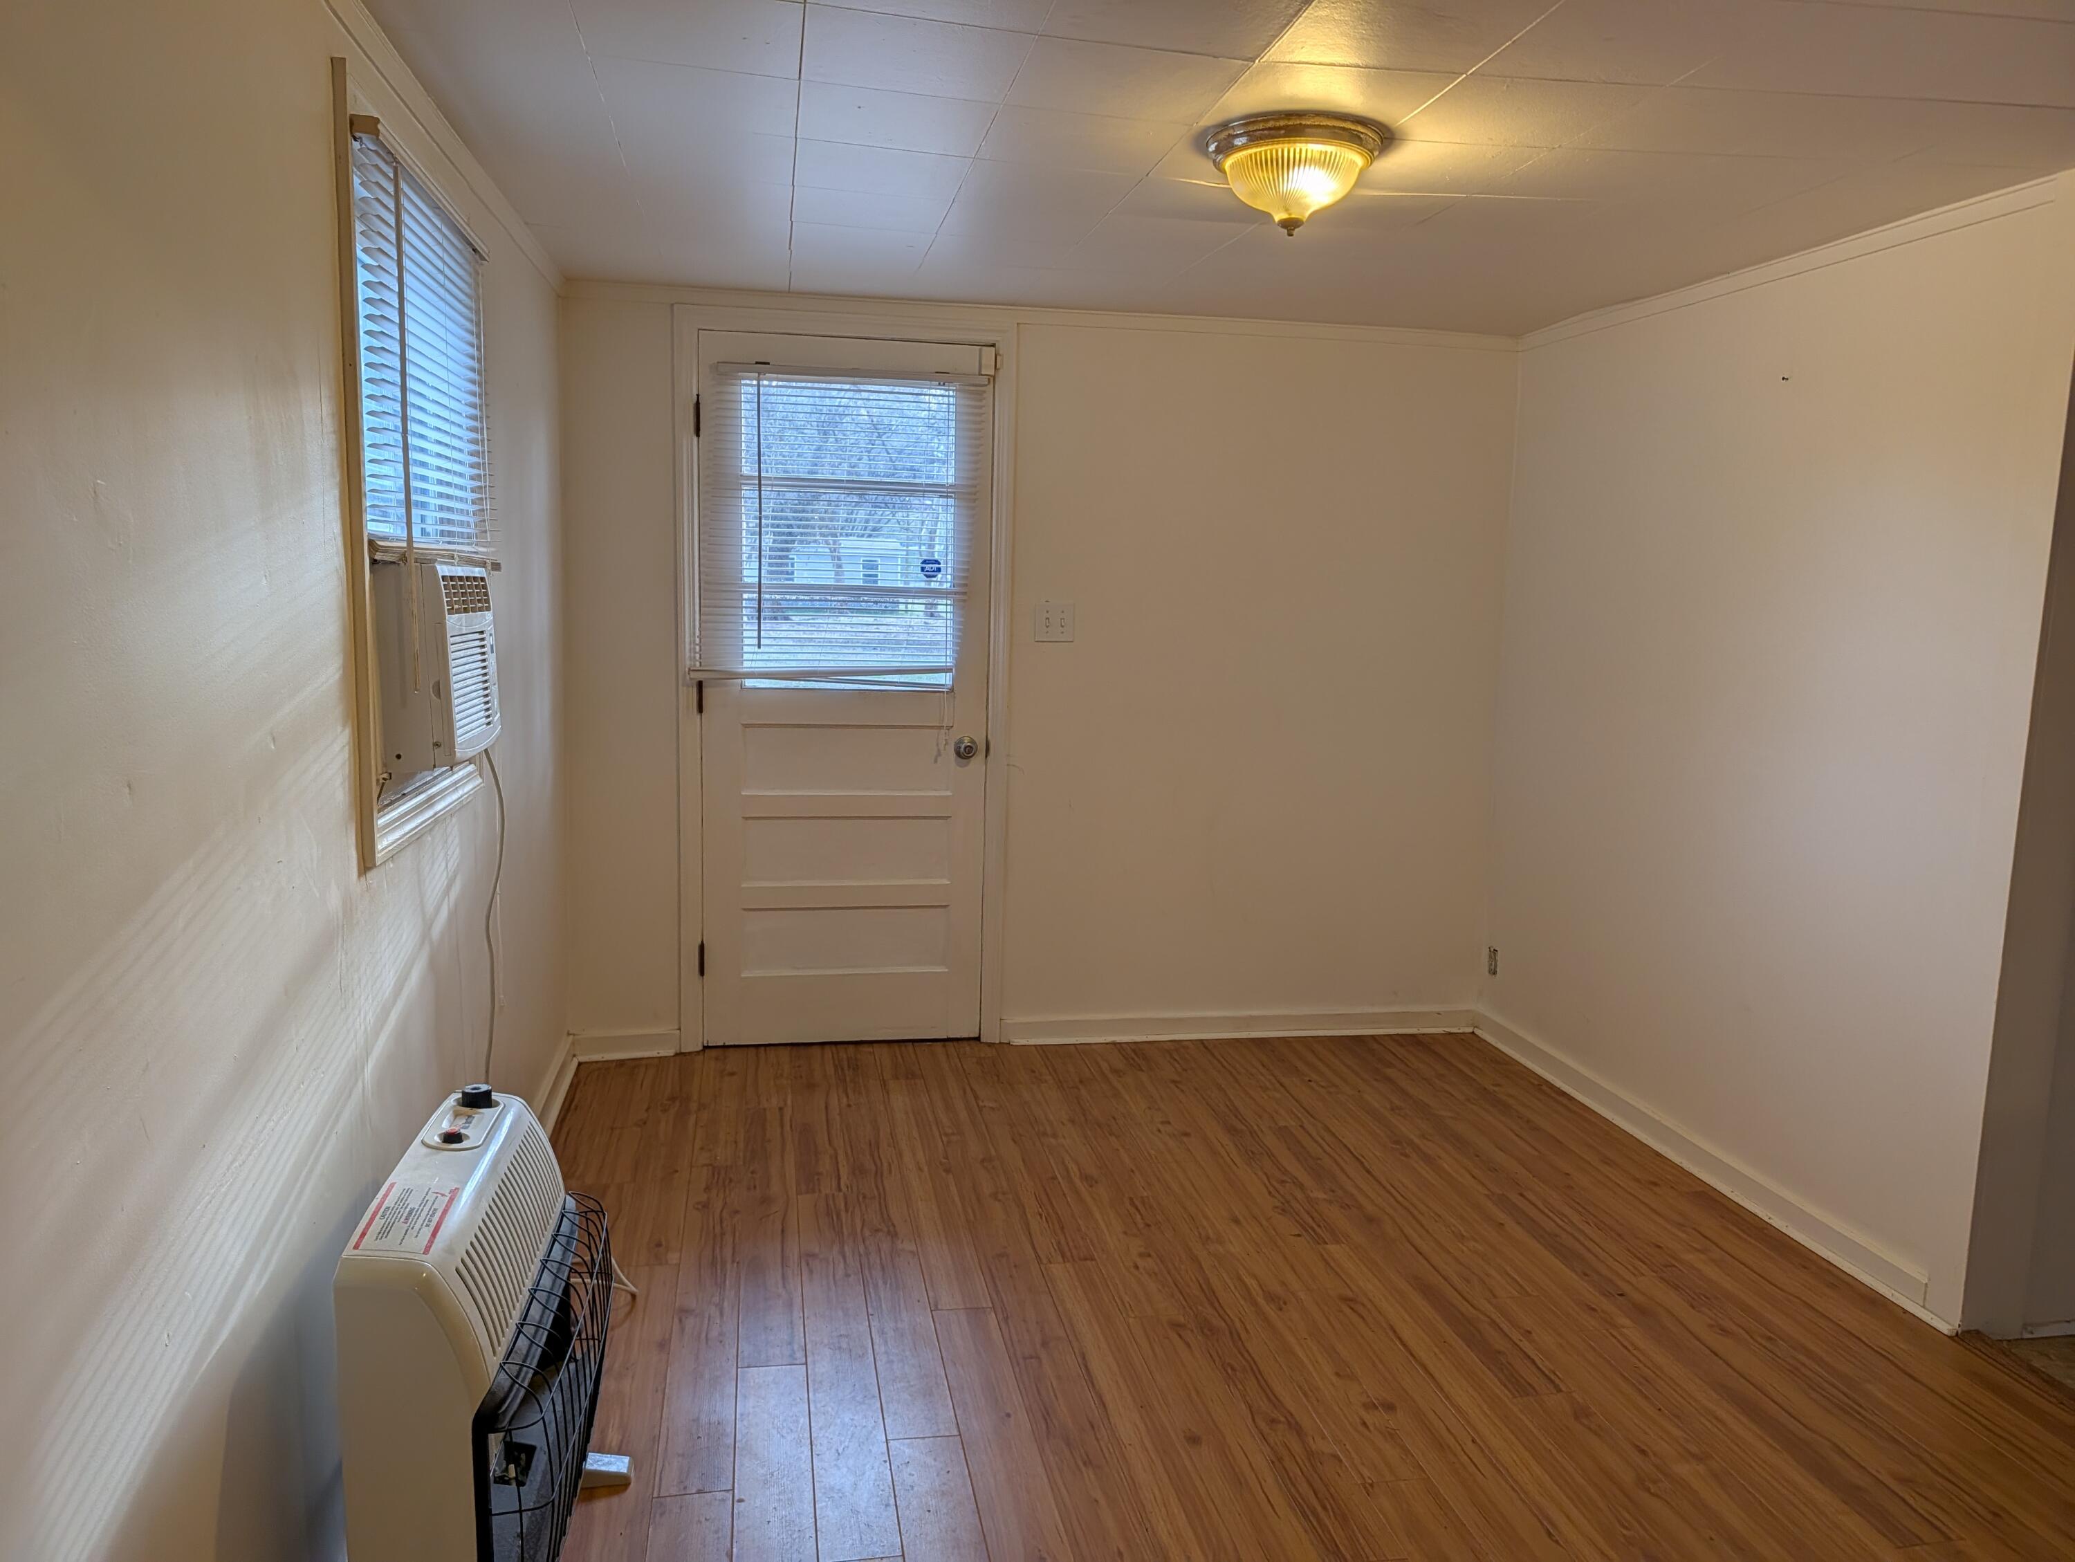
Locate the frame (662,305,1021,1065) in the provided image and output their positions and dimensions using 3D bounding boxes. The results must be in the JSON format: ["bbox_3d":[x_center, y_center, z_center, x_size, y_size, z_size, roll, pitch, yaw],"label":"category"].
[{"bbox_3d":[-0.554,-0.248,4.165,0.950,2.120,0.100,0,8,-10],"label":"frame"}]

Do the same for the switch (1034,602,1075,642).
[{"bbox_3d":[0.053,-0.461,4.207,0.114,0.114,0.014,0,8,-10],"label":"switch"}]

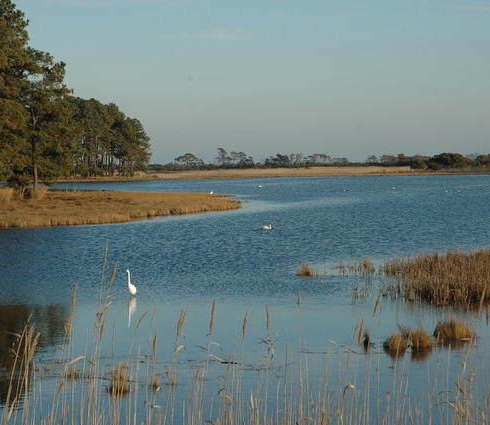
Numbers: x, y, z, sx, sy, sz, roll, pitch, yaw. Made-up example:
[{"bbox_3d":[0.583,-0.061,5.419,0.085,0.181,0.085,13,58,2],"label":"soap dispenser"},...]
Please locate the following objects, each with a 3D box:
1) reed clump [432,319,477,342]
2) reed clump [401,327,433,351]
[{"bbox_3d":[4.277,2.375,35.150,0.840,0.430,0.680,0,2,0],"label":"reed clump"},{"bbox_3d":[3.362,2.421,33.557,0.610,0.420,0.540,0,2,0],"label":"reed clump"}]

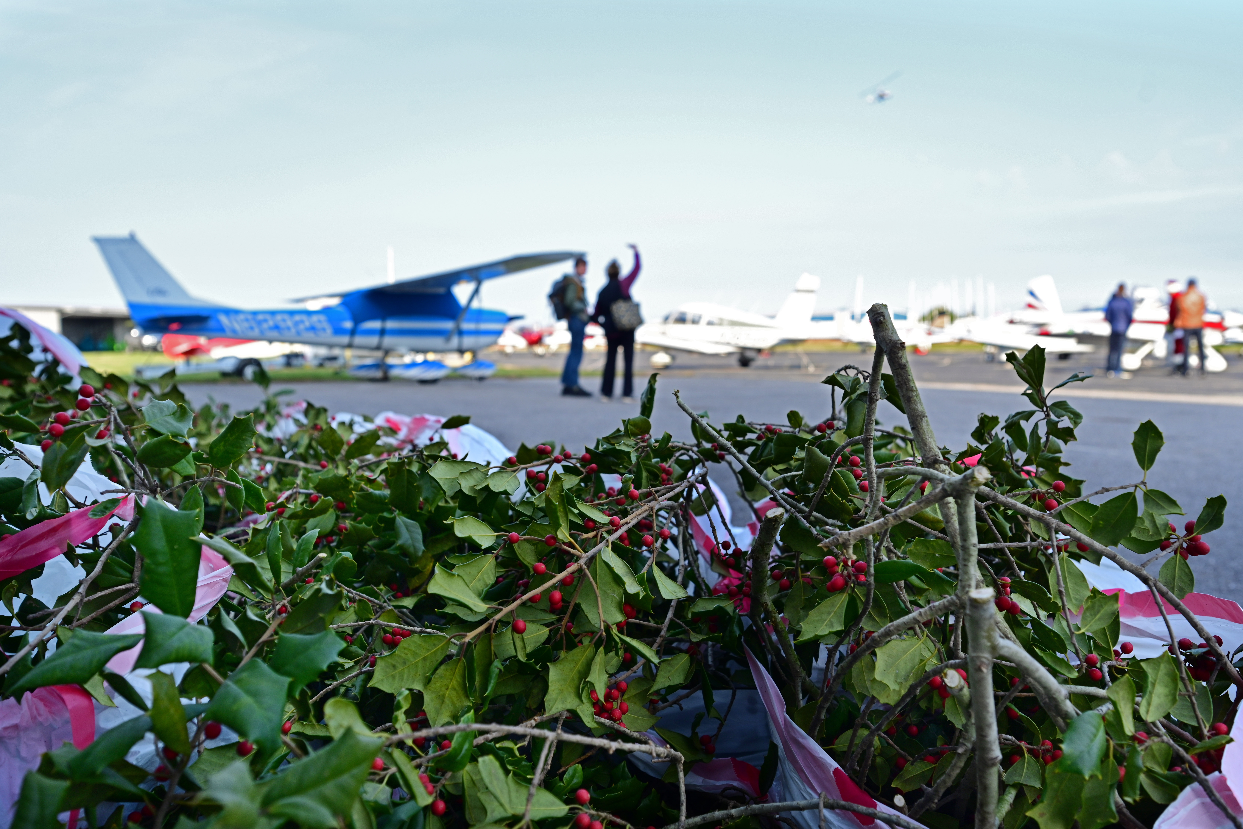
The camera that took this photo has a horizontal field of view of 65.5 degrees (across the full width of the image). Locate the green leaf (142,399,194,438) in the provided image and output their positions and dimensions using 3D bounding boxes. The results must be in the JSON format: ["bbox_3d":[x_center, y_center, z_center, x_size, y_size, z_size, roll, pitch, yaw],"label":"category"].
[{"bbox_3d":[-0.399,0.003,0.850,0.044,0.037,0.013,-6,-26,-9],"label":"green leaf"}]

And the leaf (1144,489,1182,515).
[{"bbox_3d":[0.394,0.064,0.704,0.008,0.018,0.037,-13,35,-28],"label":"leaf"}]

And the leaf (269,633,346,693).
[{"bbox_3d":[-0.176,0.138,0.540,0.042,0.033,0.013,-24,-28,-9],"label":"leaf"}]

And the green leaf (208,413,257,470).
[{"bbox_3d":[-0.287,0.020,0.714,0.025,0.044,0.011,31,-29,2],"label":"green leaf"}]

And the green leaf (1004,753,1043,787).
[{"bbox_3d":[0.275,0.243,0.660,0.028,0.030,0.016,3,24,-1],"label":"green leaf"}]

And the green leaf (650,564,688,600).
[{"bbox_3d":[0.034,0.120,0.690,0.021,0.036,0.012,-38,19,41],"label":"green leaf"}]

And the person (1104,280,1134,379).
[{"bbox_3d":[9.250,-1.542,17.934,0.550,1.760,0.360,2,5,24],"label":"person"}]

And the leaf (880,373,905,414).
[{"bbox_3d":[0.212,-0.017,0.760,0.023,0.046,0.014,-30,0,10],"label":"leaf"}]

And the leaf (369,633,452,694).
[{"bbox_3d":[-0.155,0.183,0.710,0.068,0.042,0.016,-27,6,3],"label":"leaf"}]

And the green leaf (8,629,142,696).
[{"bbox_3d":[-0.290,0.132,0.514,0.029,0.013,0.070,37,35,28],"label":"green leaf"}]

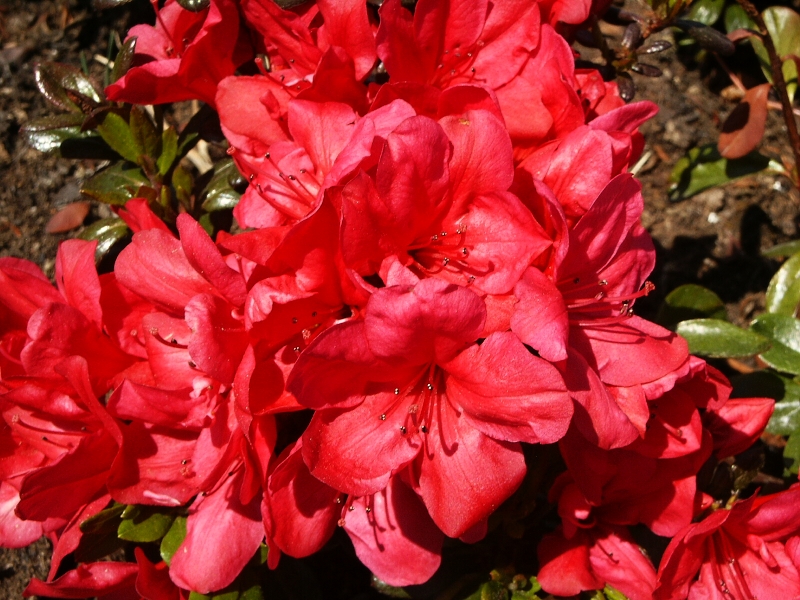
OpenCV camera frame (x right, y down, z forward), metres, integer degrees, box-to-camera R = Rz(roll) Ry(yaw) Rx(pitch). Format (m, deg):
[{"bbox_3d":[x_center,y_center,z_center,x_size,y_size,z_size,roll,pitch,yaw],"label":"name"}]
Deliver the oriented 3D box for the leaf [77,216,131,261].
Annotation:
[{"bbox_3d":[-0.079,-0.016,0.480,0.017,0.005,0.011,-15,53,-4],"label":"leaf"}]

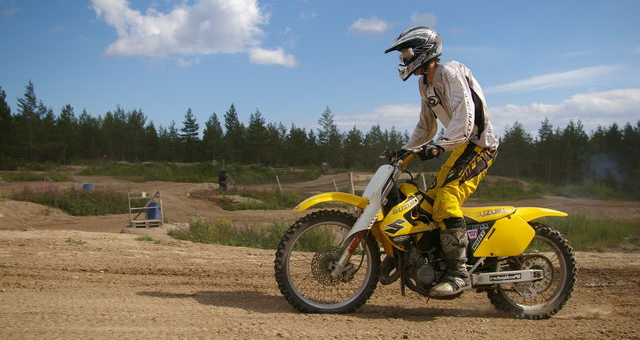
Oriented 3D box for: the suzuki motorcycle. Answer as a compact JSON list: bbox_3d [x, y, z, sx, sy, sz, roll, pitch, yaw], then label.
[{"bbox_3d":[0.775,0.430,4.125,2.140,1.140,0.800,4,0,-8],"label":"suzuki motorcycle"}]

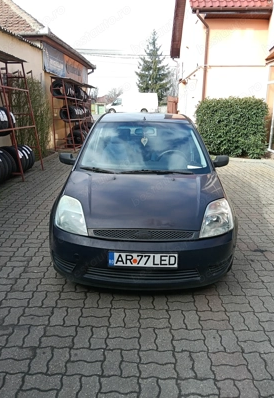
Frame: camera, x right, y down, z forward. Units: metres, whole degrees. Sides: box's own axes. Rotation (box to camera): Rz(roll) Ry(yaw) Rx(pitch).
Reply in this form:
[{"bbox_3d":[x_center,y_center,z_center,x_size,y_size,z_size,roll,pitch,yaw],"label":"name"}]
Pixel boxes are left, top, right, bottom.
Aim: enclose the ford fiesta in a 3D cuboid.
[{"bbox_3d":[0.086,-0.358,4.106,1.740,1.460,3.920,1,17,1],"label":"ford fiesta"}]

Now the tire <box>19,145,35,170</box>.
[{"bbox_3d":[-2.776,-0.936,7.428,0.630,0.630,0.200,1,17,2],"label":"tire"}]

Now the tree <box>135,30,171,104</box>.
[{"bbox_3d":[2.251,-17.441,43.832,5.700,11.330,5.700,0,17,0],"label":"tree"}]

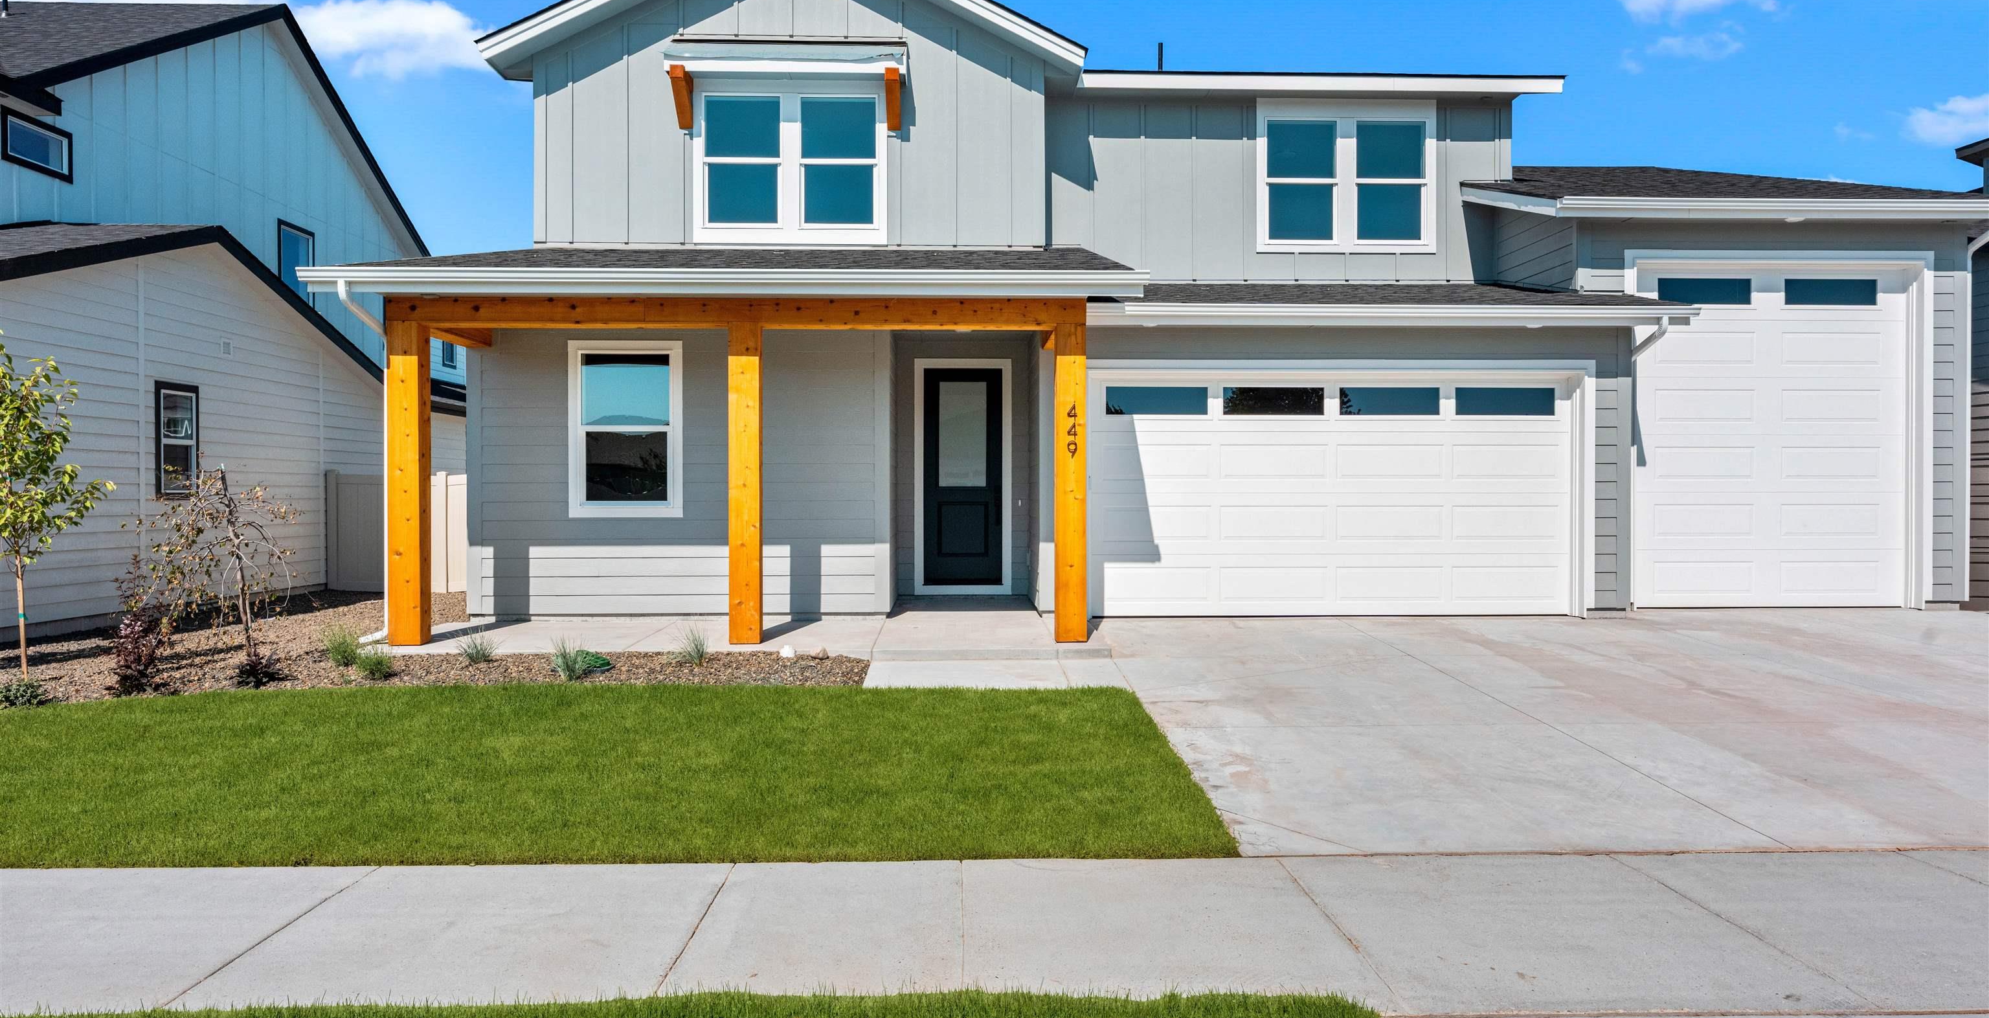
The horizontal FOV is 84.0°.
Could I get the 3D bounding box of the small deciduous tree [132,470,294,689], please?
[{"bbox_3d":[-5.740,0.460,8.150,1.100,1.580,1.050,0,0,-2],"label":"small deciduous tree"}]

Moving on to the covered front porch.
[{"bbox_3d":[-2.090,-0.330,9.750,5.750,2.900,1.800,0,0,-2],"label":"covered front porch"}]

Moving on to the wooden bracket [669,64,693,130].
[{"bbox_3d":[-3.378,-4.448,11.960,0.150,0.550,0.410,0,0,-2],"label":"wooden bracket"}]

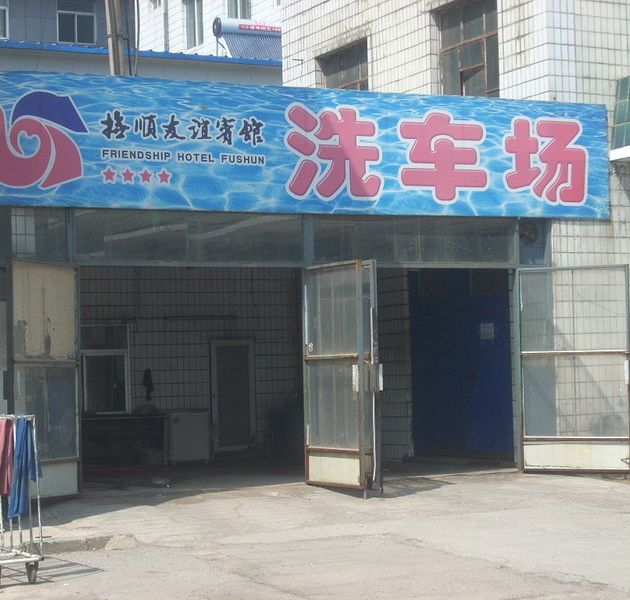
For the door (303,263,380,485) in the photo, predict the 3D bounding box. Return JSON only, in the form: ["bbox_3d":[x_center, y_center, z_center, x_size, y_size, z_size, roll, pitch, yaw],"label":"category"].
[{"bbox_3d":[0.292,0.877,20.853,0.220,2.559,1.420,0,-2,-27],"label":"door"}]

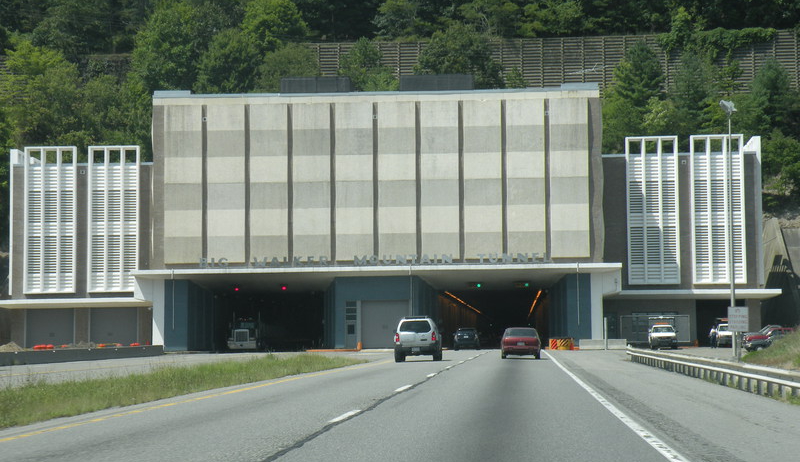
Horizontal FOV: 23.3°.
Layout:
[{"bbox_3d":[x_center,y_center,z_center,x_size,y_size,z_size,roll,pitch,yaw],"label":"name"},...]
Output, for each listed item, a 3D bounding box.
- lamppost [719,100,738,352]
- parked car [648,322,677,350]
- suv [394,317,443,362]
[{"bbox_3d":[17.094,-0.110,100.356,0.700,13.200,0.900,-1,-3,0],"label":"lamppost"},{"bbox_3d":[19.987,8.018,147.688,1.970,1.950,5.300,-1,-3,5],"label":"parked car"},{"bbox_3d":[0.828,4.543,81.814,1.850,1.880,4.540,-1,-3,3],"label":"suv"}]

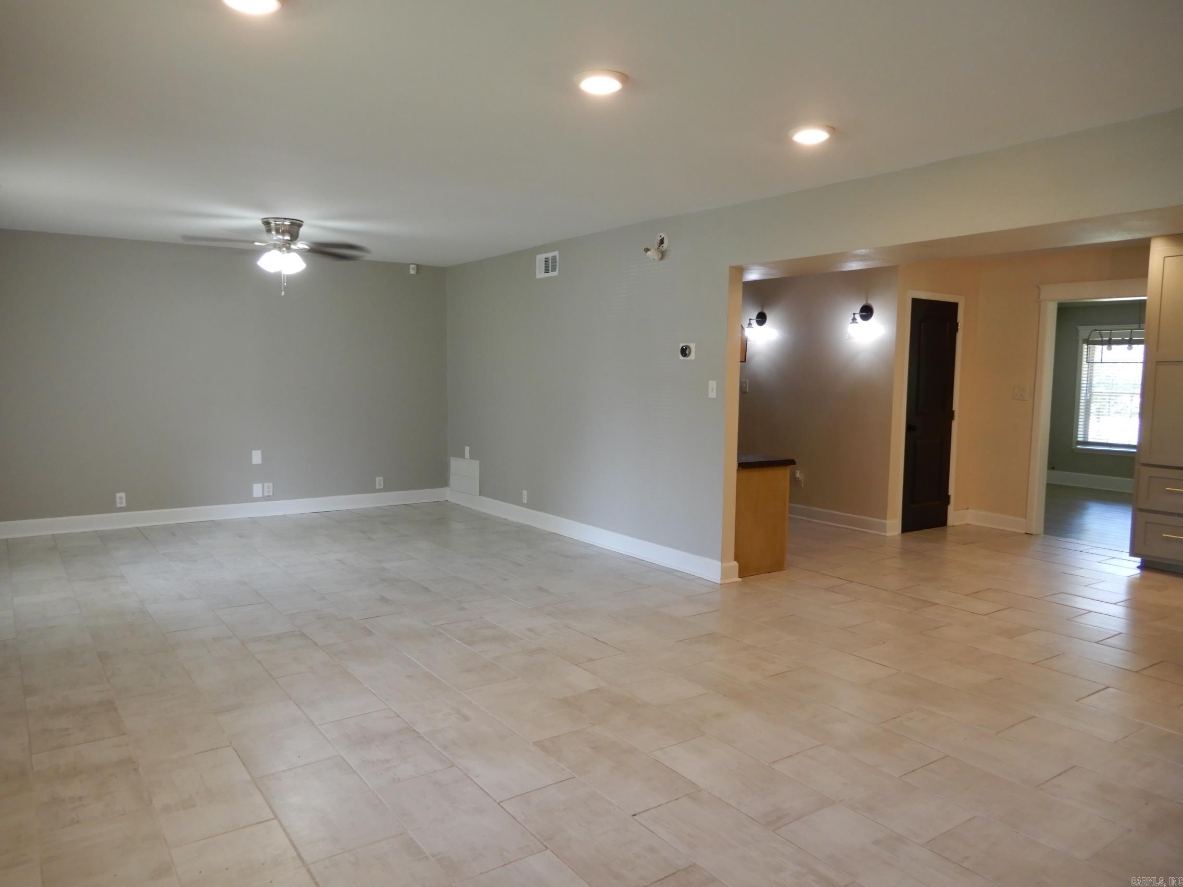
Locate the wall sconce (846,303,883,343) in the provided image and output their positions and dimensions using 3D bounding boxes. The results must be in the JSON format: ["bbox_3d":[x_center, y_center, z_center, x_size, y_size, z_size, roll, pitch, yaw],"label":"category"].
[{"bbox_3d":[2.314,-1.063,7.129,0.285,0.320,0.150,-3,6,-36],"label":"wall sconce"}]

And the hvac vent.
[{"bbox_3d":[-0.382,-1.513,6.958,0.020,0.200,0.347,-3,6,-36],"label":"hvac vent"}]

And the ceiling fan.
[{"bbox_3d":[-2.235,-1.414,5.940,1.320,0.390,1.320,-3,6,-36],"label":"ceiling fan"}]

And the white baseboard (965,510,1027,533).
[{"bbox_3d":[3.727,0.712,7.527,0.020,0.140,0.525,-3,6,-36],"label":"white baseboard"}]

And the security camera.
[{"bbox_3d":[0.436,-1.371,5.700,0.160,0.200,0.140,-3,6,-36],"label":"security camera"}]

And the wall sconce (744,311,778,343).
[{"bbox_3d":[1.621,-1.170,8.208,0.270,0.315,0.150,-3,6,-36],"label":"wall sconce"}]

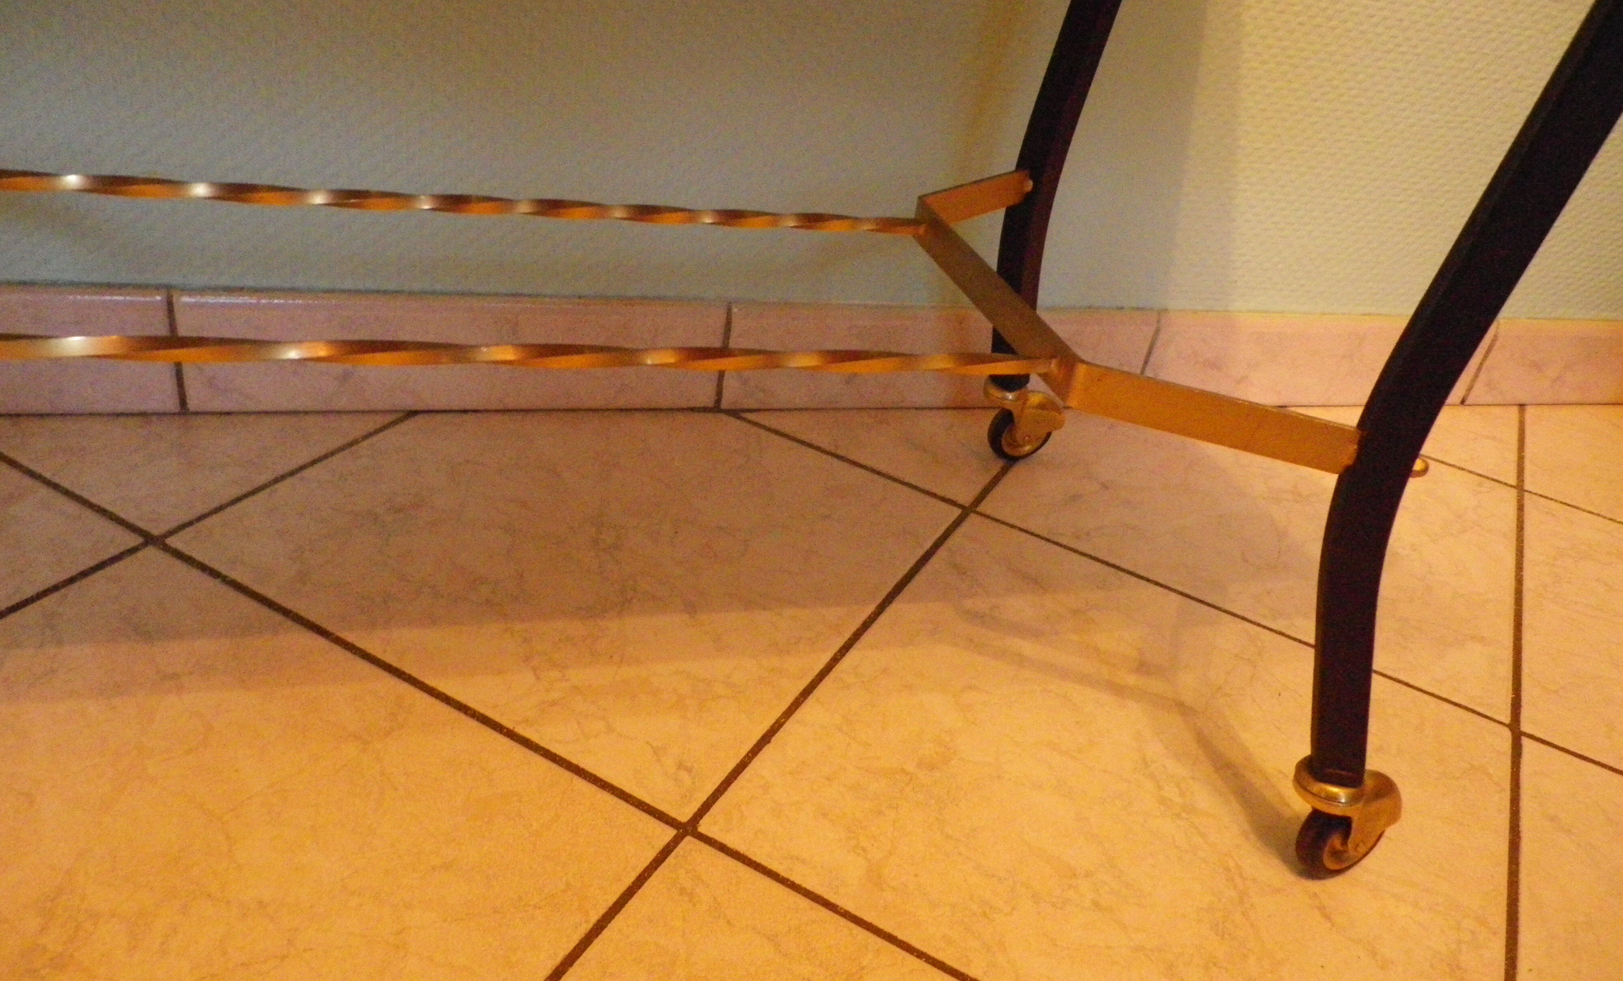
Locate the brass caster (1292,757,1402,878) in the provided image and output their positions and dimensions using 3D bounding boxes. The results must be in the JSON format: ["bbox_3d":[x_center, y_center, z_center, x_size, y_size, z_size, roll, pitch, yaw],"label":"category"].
[{"bbox_3d":[0.228,0.144,0.568,0.065,0.064,0.031,-7,35,-27],"label":"brass caster"}]

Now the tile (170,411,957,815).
[{"bbox_3d":[-0.117,0.023,0.734,0.314,0.010,0.314,22,33,19],"label":"tile"}]

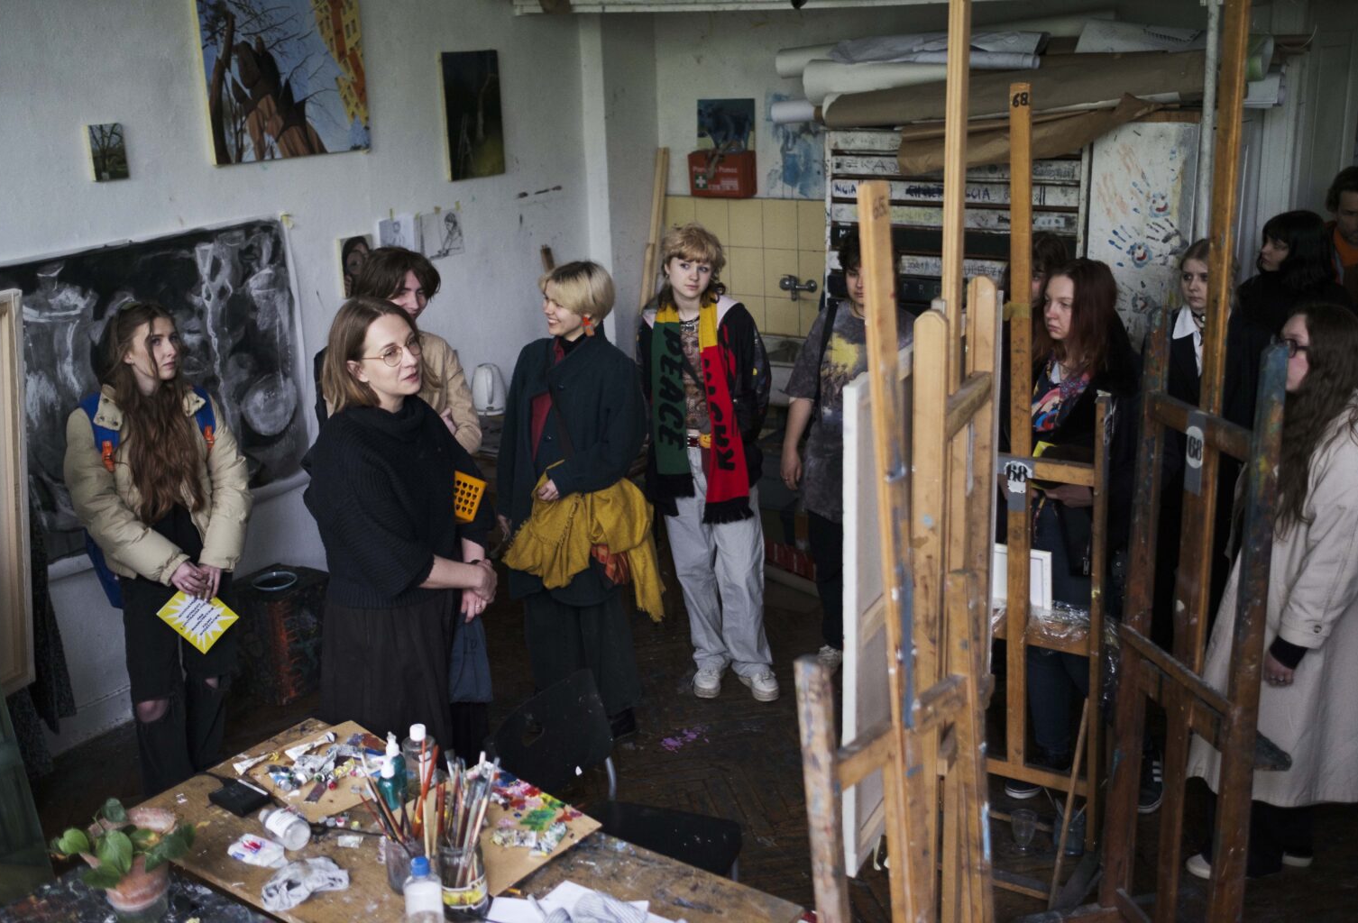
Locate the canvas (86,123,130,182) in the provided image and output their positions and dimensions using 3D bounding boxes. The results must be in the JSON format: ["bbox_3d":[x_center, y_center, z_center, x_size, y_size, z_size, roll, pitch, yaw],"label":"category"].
[{"bbox_3d":[-1.937,-1.048,4.563,0.020,0.182,0.125,10,21,33],"label":"canvas"}]

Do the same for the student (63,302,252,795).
[{"bbox_3d":[-1.482,0.379,3.911,0.500,1.675,0.400,-13,20,-32],"label":"student"}]

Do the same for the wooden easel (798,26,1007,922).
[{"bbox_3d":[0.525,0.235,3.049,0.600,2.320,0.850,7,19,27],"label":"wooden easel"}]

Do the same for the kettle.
[{"bbox_3d":[-0.846,-0.314,6.000,0.160,0.235,0.210,-4,17,-8],"label":"kettle"}]

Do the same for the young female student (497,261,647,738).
[{"bbox_3d":[-0.355,0.158,4.537,0.470,1.650,0.360,9,20,32],"label":"young female student"}]

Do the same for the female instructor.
[{"bbox_3d":[-0.759,0.404,3.684,0.390,1.710,0.480,7,19,26],"label":"female instructor"}]

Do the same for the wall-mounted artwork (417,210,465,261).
[{"bbox_3d":[-1.040,-1.001,5.929,0.008,0.200,0.260,10,21,33],"label":"wall-mounted artwork"}]

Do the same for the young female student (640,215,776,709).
[{"bbox_3d":[0.117,0.033,4.763,0.480,1.725,0.360,1,17,10],"label":"young female student"}]

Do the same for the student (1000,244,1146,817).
[{"bbox_3d":[1.164,0.238,4.018,0.350,1.700,0.450,-15,21,-36],"label":"student"}]

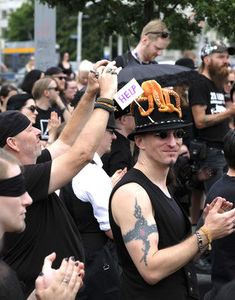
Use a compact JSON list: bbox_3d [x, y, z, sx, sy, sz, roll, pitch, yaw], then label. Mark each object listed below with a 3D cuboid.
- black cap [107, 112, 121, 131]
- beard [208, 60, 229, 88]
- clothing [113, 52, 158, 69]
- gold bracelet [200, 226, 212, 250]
[{"bbox_3d":[-0.106,-0.170,9.400,0.290,0.130,0.240,1,5,6],"label":"black cap"},{"bbox_3d":[0.762,-0.570,12.750,0.130,0.205,0.140,2,5,23],"label":"beard"},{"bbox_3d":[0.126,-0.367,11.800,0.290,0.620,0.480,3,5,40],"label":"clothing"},{"bbox_3d":[0.345,0.341,6.550,0.030,0.080,0.070,-31,0,6],"label":"gold bracelet"}]

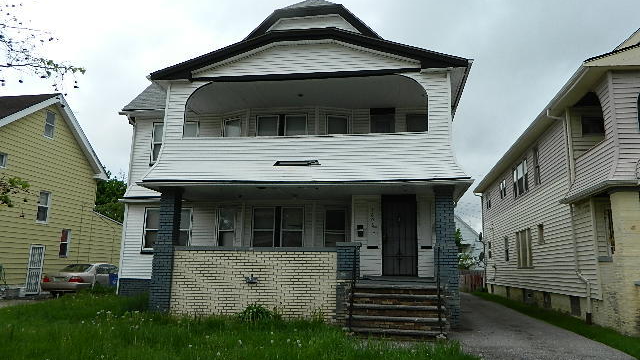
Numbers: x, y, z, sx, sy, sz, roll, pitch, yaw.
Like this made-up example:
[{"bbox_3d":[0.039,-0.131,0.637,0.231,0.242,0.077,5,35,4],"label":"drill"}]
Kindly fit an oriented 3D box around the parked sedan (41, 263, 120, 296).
[{"bbox_3d":[-10.093,4.499,20.948,1.790,1.430,4.750,0,-11,9],"label":"parked sedan"}]

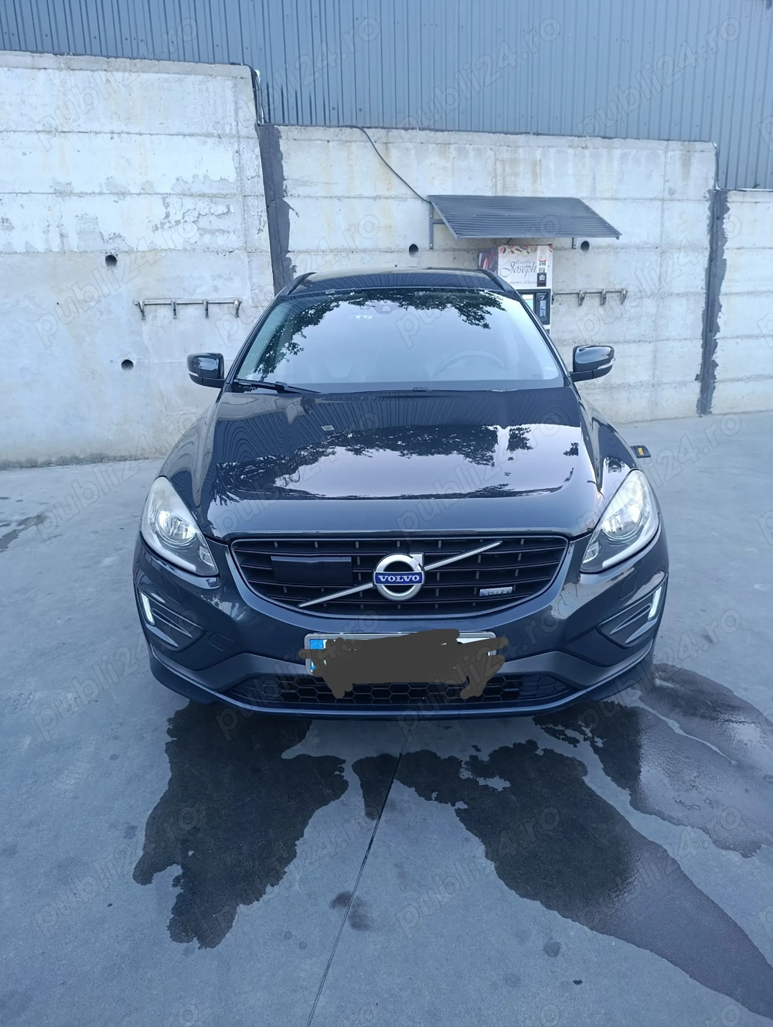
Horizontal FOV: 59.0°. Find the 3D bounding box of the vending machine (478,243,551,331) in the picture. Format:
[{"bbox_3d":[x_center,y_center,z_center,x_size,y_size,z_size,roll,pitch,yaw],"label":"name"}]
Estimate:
[{"bbox_3d":[1.385,-1.889,7.460,0.605,1.870,0.570,-5,14,-13],"label":"vending machine"}]

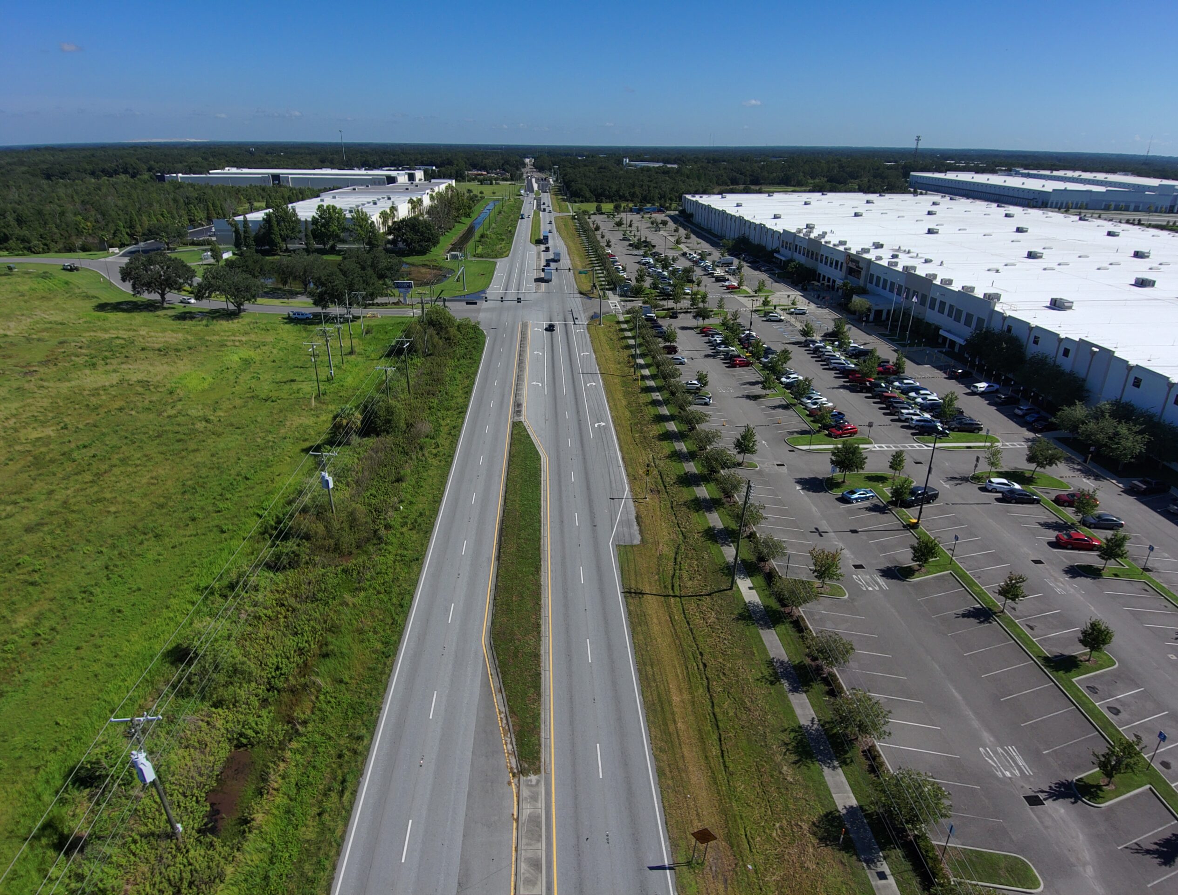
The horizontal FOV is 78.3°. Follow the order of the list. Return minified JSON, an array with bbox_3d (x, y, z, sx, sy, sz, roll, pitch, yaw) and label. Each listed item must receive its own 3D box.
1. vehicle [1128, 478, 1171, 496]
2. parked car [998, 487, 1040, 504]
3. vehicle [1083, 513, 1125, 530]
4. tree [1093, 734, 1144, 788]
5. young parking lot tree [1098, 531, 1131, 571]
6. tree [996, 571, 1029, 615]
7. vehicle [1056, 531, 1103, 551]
[{"bbox_3d":[73.825,4.812,94.979,4.950,1.750,1.930,-7,24,-17],"label":"vehicle"},{"bbox_3d":[55.782,6.230,93.299,4.650,1.430,1.830,4,23,7],"label":"parked car"},{"bbox_3d":[62.123,8.768,87.438,4.650,1.430,1.830,5,23,10],"label":"vehicle"},{"bbox_3d":[36.670,21.976,50.334,3.300,4.150,3.300,-1,23,-3],"label":"tree"},{"bbox_3d":[55.769,11.194,77.088,3.442,4.612,3.338,18,29,36],"label":"young parking lot tree"},{"bbox_3d":[40.838,14.201,69.948,3.078,4.373,2.986,16,27,31],"label":"tree"},{"bbox_3d":[55.488,10.453,81.691,4.750,1.430,1.820,4,23,9],"label":"vehicle"}]

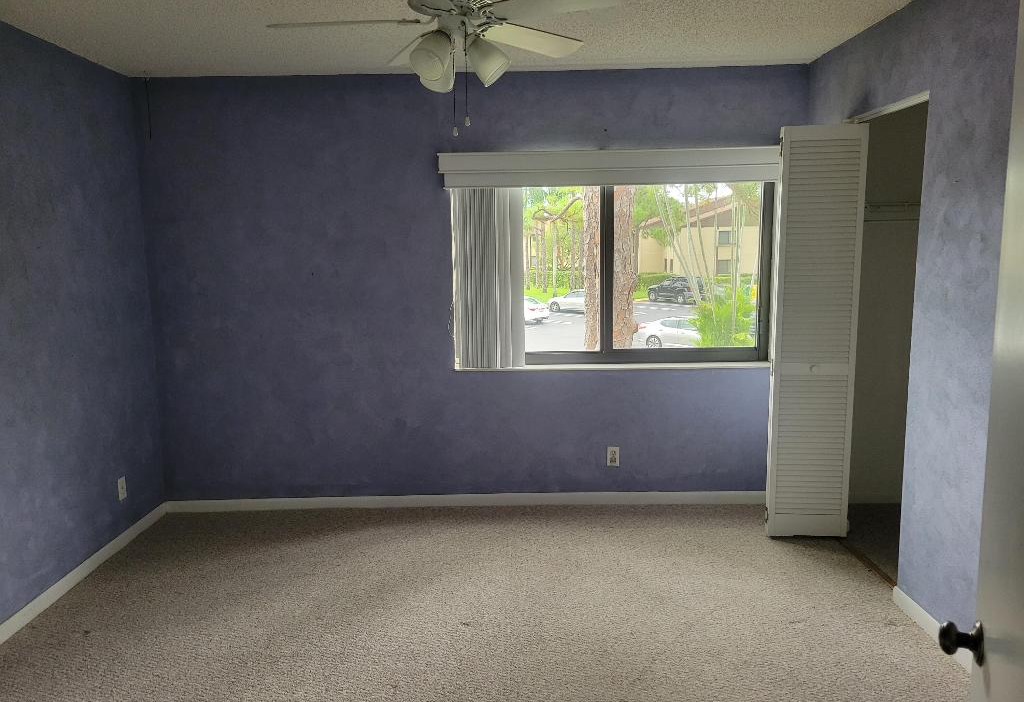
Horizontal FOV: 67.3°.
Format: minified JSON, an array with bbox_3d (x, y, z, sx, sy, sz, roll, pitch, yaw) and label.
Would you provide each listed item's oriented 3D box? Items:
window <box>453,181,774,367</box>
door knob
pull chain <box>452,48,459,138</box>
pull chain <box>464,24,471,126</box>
[{"bbox_3d":[0.573,-0.437,4.318,1.789,1.071,0.110,-1,8,0],"label":"window"},{"bbox_3d":[0.683,0.442,1.168,0.056,0.066,0.066,3,9,25],"label":"door knob"},{"bbox_3d":[-0.167,-0.760,2.265,0.013,0.255,0.013,-1,8,0],"label":"pull chain"},{"bbox_3d":[-0.131,-0.803,2.259,0.013,0.285,0.013,-1,8,0],"label":"pull chain"}]

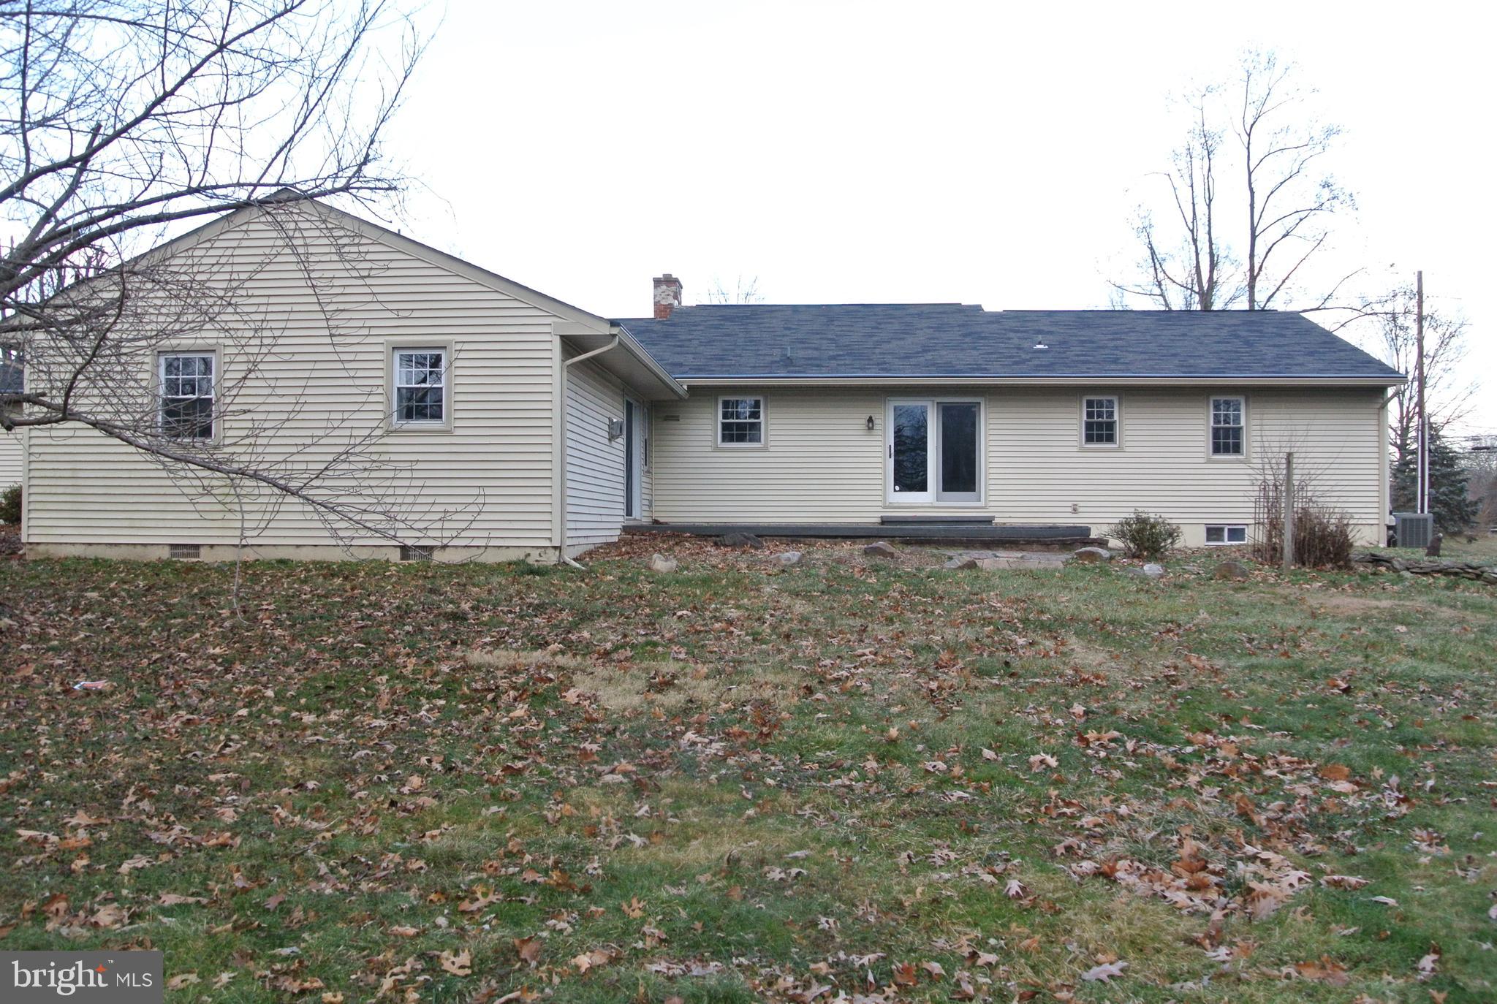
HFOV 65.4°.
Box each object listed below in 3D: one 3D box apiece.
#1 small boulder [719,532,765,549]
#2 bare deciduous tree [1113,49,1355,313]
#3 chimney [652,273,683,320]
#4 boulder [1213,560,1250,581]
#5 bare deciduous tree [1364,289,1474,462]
[{"bbox_3d":[-0.090,0.560,16.800,0.670,0.260,0.450,0,-1,3],"label":"small boulder"},{"bbox_3d":[16.650,-7.100,40.000,8.400,16.800,8.000,0,-1,3],"label":"bare deciduous tree"},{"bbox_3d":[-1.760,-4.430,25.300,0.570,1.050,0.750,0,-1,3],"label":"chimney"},{"bbox_3d":[6.120,0.870,14.800,0.450,0.260,0.370,0,-1,3],"label":"boulder"},{"bbox_3d":[26.000,-3.500,45.000,4.400,9.800,4.300,0,-1,3],"label":"bare deciduous tree"}]

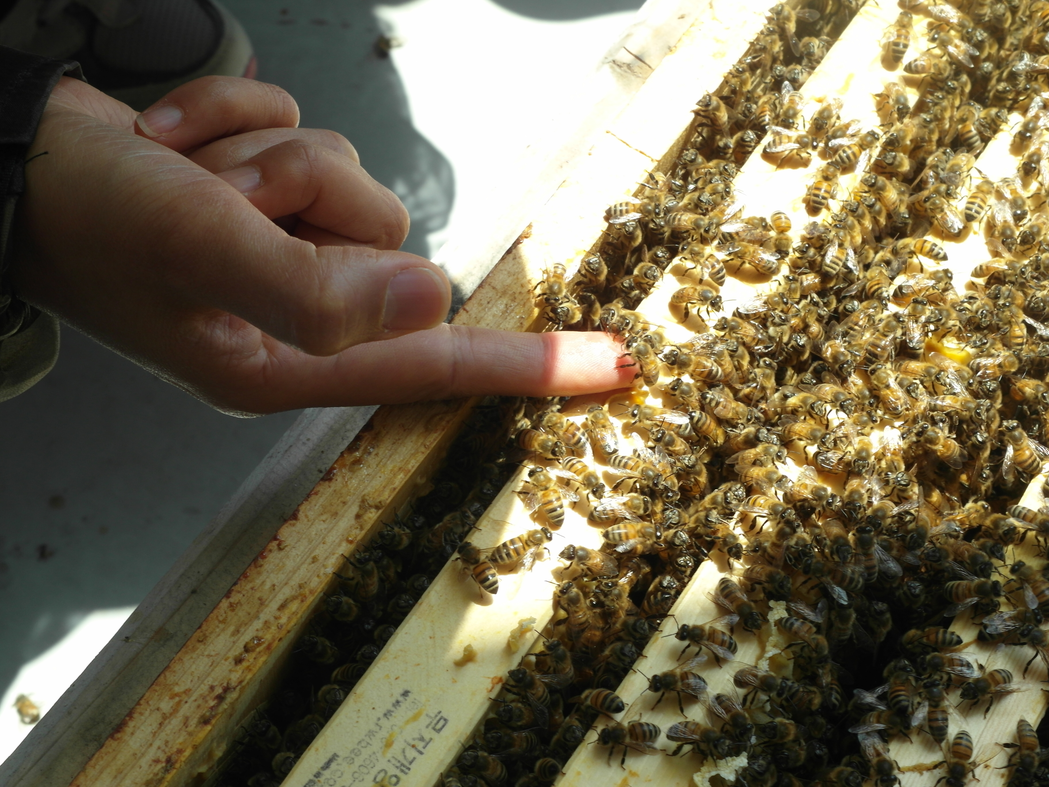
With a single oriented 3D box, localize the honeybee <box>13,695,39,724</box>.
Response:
[{"bbox_3d":[-0.180,0.114,0.790,0.007,0.005,0.013,-24,64,-9],"label":"honeybee"}]

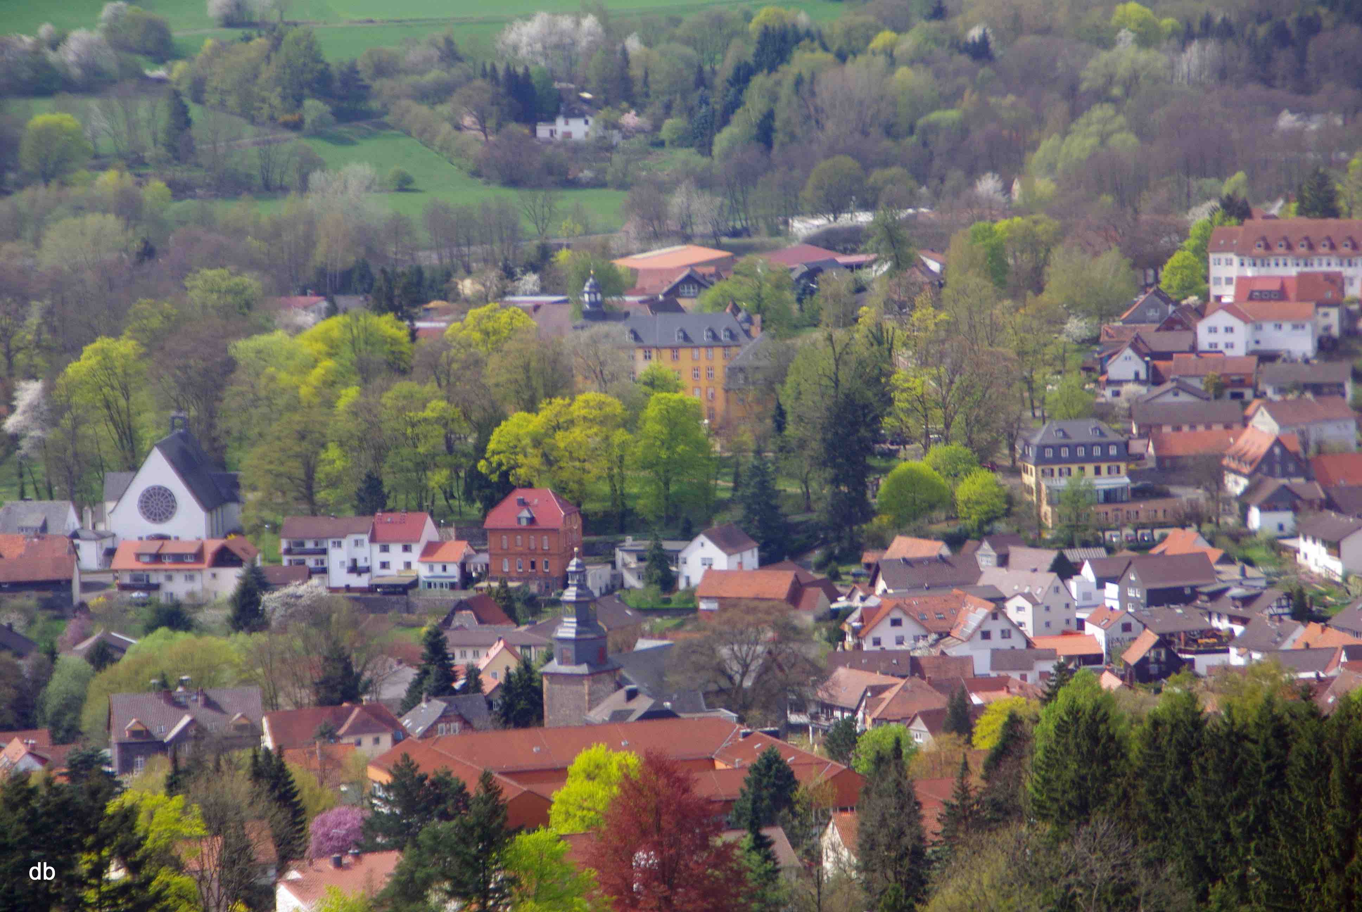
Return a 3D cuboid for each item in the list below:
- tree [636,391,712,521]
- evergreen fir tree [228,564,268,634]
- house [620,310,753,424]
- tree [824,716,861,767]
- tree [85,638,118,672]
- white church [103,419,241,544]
[{"bbox_3d":[-1.161,0.446,1240.000,13.220,22.220,13.220,-1,5,0],"label":"tree"},{"bbox_3d":[-63.540,21.020,1085.000,5.940,10.600,5.760,-2,7,0],"label":"evergreen fir tree"},{"bbox_3d":[1.068,-15.336,1348.000,24.000,20.500,12.000,-1,5,0],"label":"house"},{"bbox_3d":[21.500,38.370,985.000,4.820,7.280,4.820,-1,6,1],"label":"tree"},{"bbox_3d":[-81.980,28.890,1045.000,4.820,6.160,4.670,-2,7,0],"label":"tree"},{"bbox_3d":[-84.970,4.650,1234.630,22.500,20.500,22.000,0,6,11],"label":"white church"}]

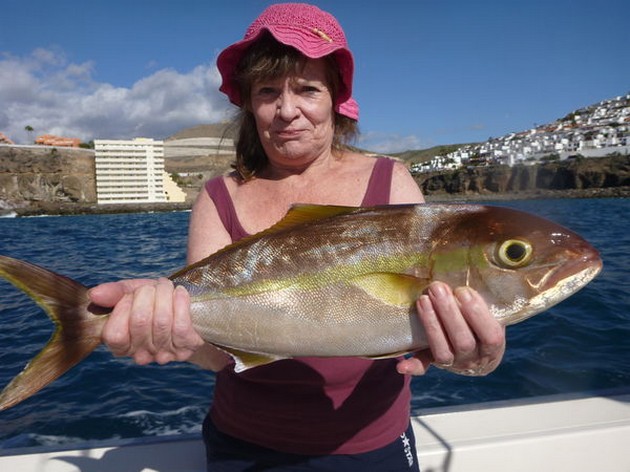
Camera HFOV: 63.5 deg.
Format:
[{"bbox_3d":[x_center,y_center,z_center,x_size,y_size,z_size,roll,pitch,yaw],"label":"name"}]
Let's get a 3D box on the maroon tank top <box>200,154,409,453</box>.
[{"bbox_3d":[-0.012,0.105,0.900,0.370,0.510,0.260,-2,4,-1],"label":"maroon tank top"}]

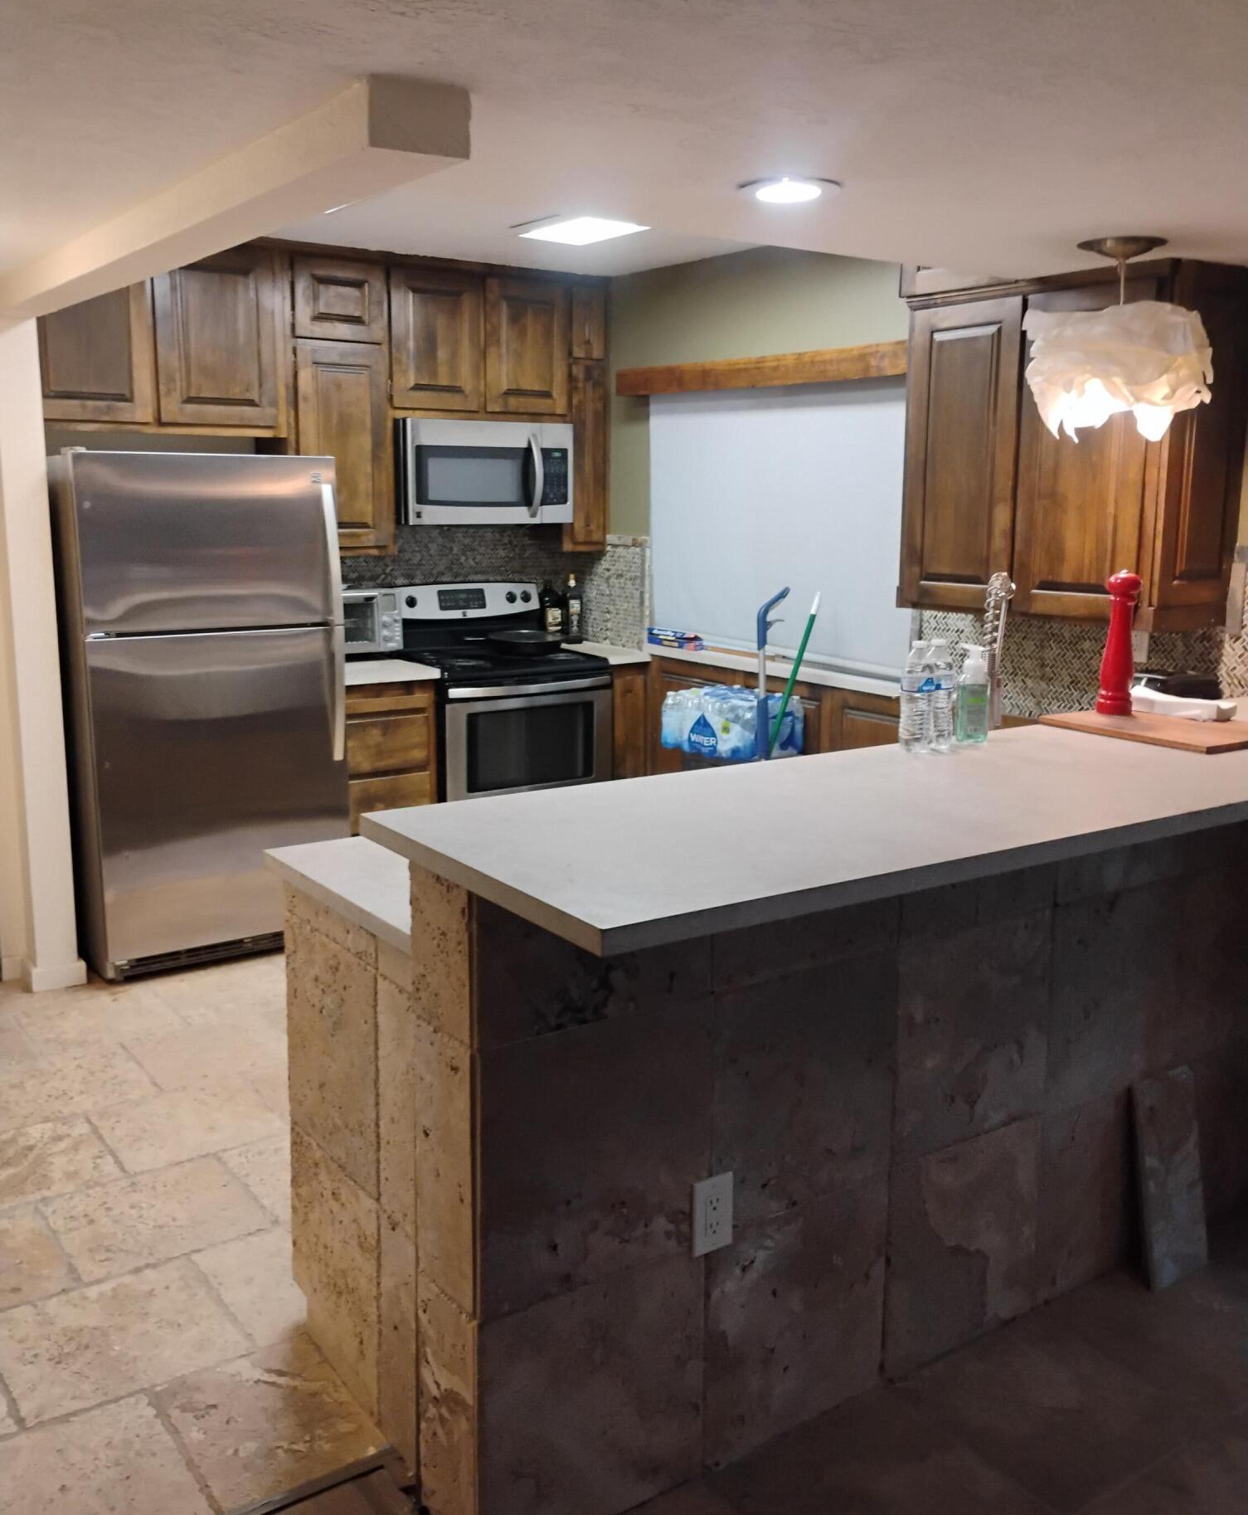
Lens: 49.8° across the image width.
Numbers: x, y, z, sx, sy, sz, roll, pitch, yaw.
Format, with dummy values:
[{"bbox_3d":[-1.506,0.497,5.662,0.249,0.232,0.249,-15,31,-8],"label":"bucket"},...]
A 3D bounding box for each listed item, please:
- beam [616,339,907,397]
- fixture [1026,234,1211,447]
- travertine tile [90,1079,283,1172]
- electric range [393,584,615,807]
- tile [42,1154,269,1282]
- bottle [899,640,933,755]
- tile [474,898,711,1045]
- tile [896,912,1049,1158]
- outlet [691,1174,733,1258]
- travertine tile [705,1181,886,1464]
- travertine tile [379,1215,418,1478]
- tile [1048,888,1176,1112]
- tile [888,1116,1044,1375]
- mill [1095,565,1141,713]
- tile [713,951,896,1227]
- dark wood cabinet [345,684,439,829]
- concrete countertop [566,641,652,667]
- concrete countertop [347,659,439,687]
[{"bbox_3d":[0.493,-1.362,4.746,0.080,0.105,1.700,-7,13,-34],"label":"beam"},{"bbox_3d":[1.063,-0.897,2.905,0.406,0.396,0.406,-7,13,-34],"label":"fixture"},{"bbox_3d":[-1.096,0.927,3.389,0.404,0.015,0.396,-7,13,-34],"label":"travertine tile"},{"bbox_3d":[-0.527,-0.080,5.550,0.762,1.200,0.700,-7,12,-34],"label":"electric range"},{"bbox_3d":[-1.022,1.006,2.933,0.395,0.014,0.375,-7,12,-34],"label":"tile"},{"bbox_3d":[0.572,-0.116,2.612,0.065,0.208,0.065,-7,12,-34],"label":"bottle"},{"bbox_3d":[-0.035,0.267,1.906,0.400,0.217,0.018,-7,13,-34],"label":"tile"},{"bbox_3d":[0.619,0.496,2.414,0.403,0.397,0.018,-7,13,-34],"label":"tile"},{"bbox_3d":[0.139,0.712,2.100,0.079,0.123,0.008,-7,12,-34],"label":"outlet"},{"bbox_3d":[0.301,0.952,2.308,0.413,0.419,0.015,-7,13,-34],"label":"travertine tile"},{"bbox_3d":[-0.358,0.935,2.161,0.015,0.405,0.143,-7,13,-34],"label":"travertine tile"},{"bbox_3d":[0.963,0.463,2.679,0.405,0.413,0.015,-7,13,-34],"label":"tile"},{"bbox_3d":[0.636,0.911,2.540,0.413,0.421,0.015,-7,13,-34],"label":"tile"},{"bbox_3d":[1.129,-0.265,3.057,0.080,0.317,0.080,-7,13,-34],"label":"mill"},{"bbox_3d":[0.292,0.536,2.191,0.405,0.402,0.018,-7,13,-34],"label":"tile"},{"bbox_3d":[-1.040,0.115,5.224,0.390,0.880,0.600,-7,13,-34],"label":"dark wood cabinet"},{"bbox_3d":[-0.138,-0.446,5.780,0.240,0.035,0.610,-7,13,-34],"label":"concrete countertop"},{"bbox_3d":[-1.071,-0.333,5.198,0.475,0.032,0.625,-7,12,-34],"label":"concrete countertop"}]

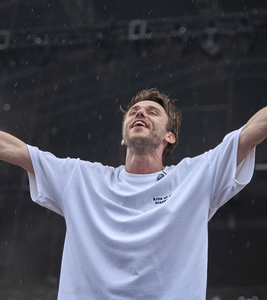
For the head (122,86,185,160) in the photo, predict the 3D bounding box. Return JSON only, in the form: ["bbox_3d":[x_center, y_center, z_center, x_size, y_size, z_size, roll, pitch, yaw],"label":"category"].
[{"bbox_3d":[0.062,-0.084,3.250,0.185,0.250,0.220,-4,-46,11],"label":"head"}]

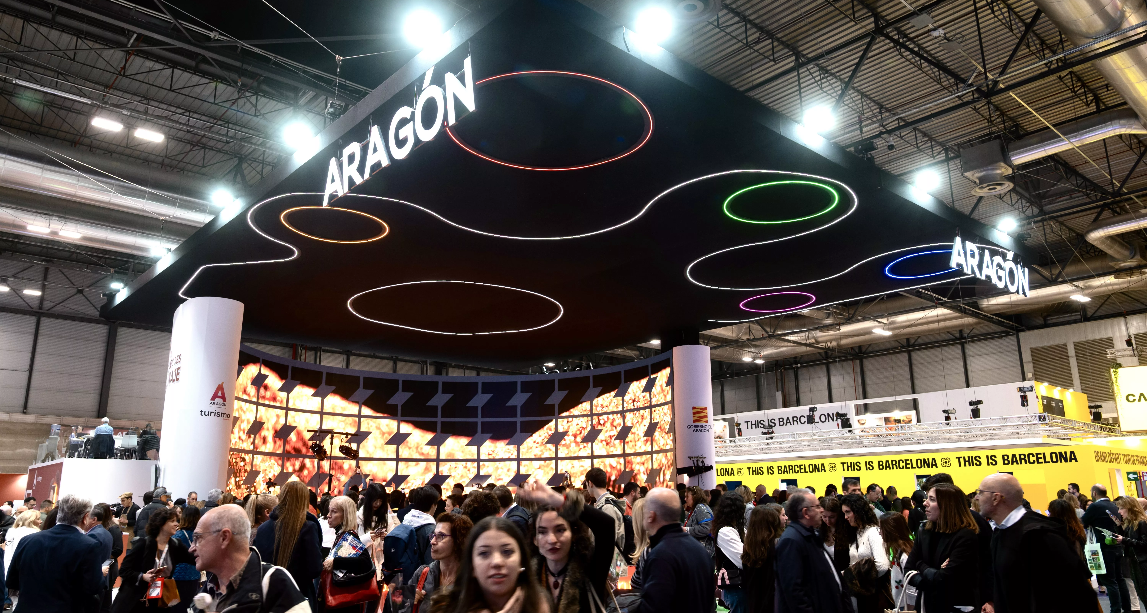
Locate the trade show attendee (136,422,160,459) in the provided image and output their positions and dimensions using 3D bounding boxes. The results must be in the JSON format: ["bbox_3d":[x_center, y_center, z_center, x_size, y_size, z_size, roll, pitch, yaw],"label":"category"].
[{"bbox_3d":[-12.832,4.103,23.100,0.750,1.300,0.520,-14,-19,42],"label":"trade show attendee"}]

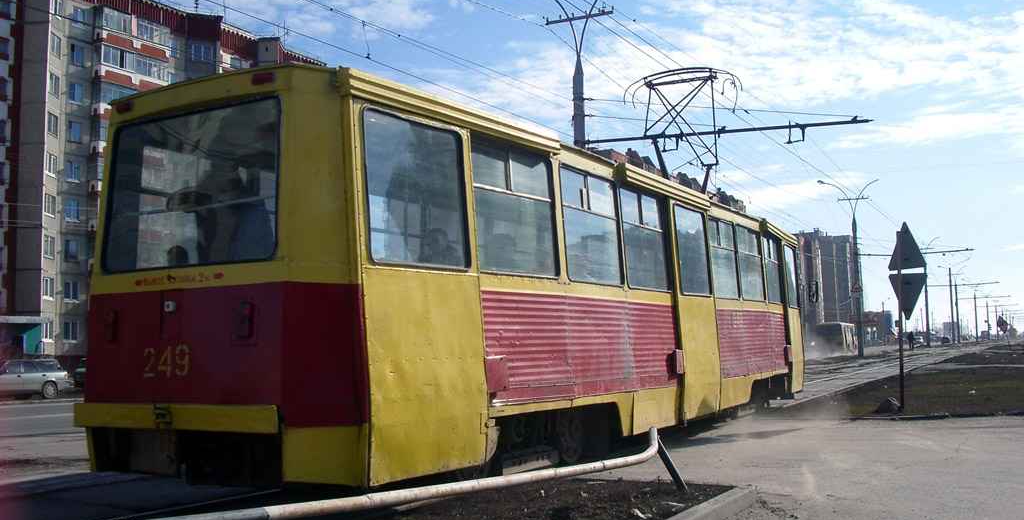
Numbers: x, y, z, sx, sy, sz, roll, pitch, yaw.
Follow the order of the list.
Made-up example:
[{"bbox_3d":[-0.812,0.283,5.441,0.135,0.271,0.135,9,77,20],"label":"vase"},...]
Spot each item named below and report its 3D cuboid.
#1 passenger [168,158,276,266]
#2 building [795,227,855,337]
[{"bbox_3d":[-1.923,0.162,6.979,0.420,1.700,0.600,2,-6,-37],"label":"passenger"},{"bbox_3d":[92.292,9.354,315.264,22.000,32.400,28.000,-4,-5,27],"label":"building"}]

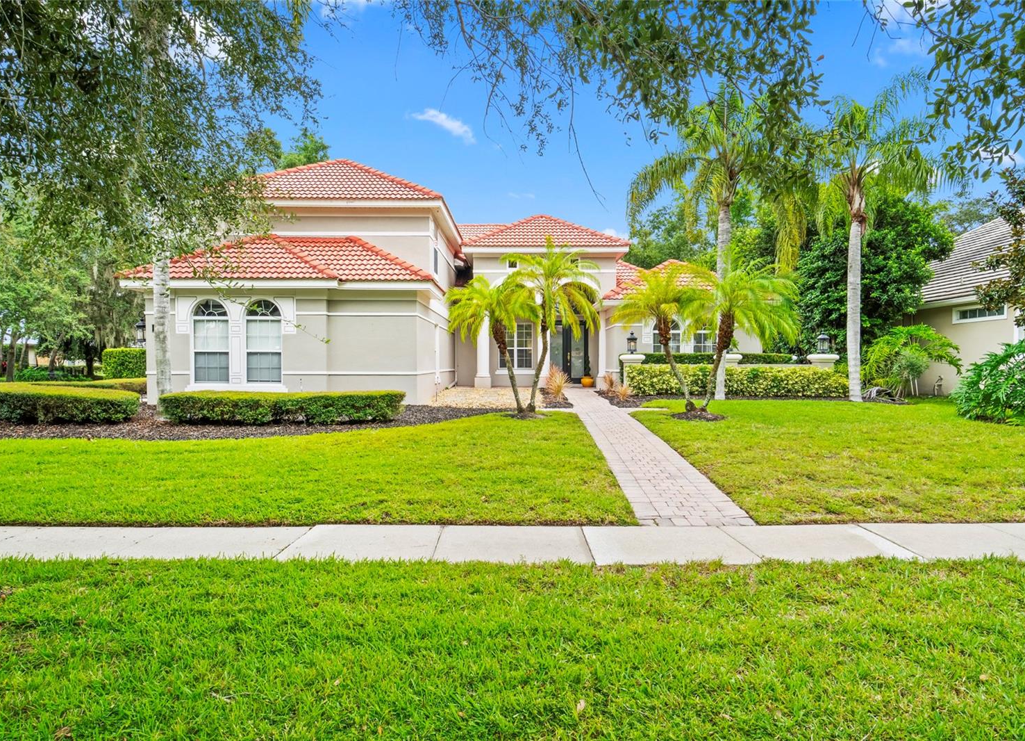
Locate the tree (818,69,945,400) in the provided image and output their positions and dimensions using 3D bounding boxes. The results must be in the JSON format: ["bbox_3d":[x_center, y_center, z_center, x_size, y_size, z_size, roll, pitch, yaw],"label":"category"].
[{"bbox_3d":[10.250,-3.680,16.300,3.800,9.100,3.900,0,1,0],"label":"tree"}]

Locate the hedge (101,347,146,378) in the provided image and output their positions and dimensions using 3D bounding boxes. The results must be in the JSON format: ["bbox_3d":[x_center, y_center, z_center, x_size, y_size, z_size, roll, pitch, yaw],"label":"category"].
[{"bbox_3d":[-15.100,-0.080,23.000,2.200,1.600,1.500,0,1,0],"label":"hedge"}]

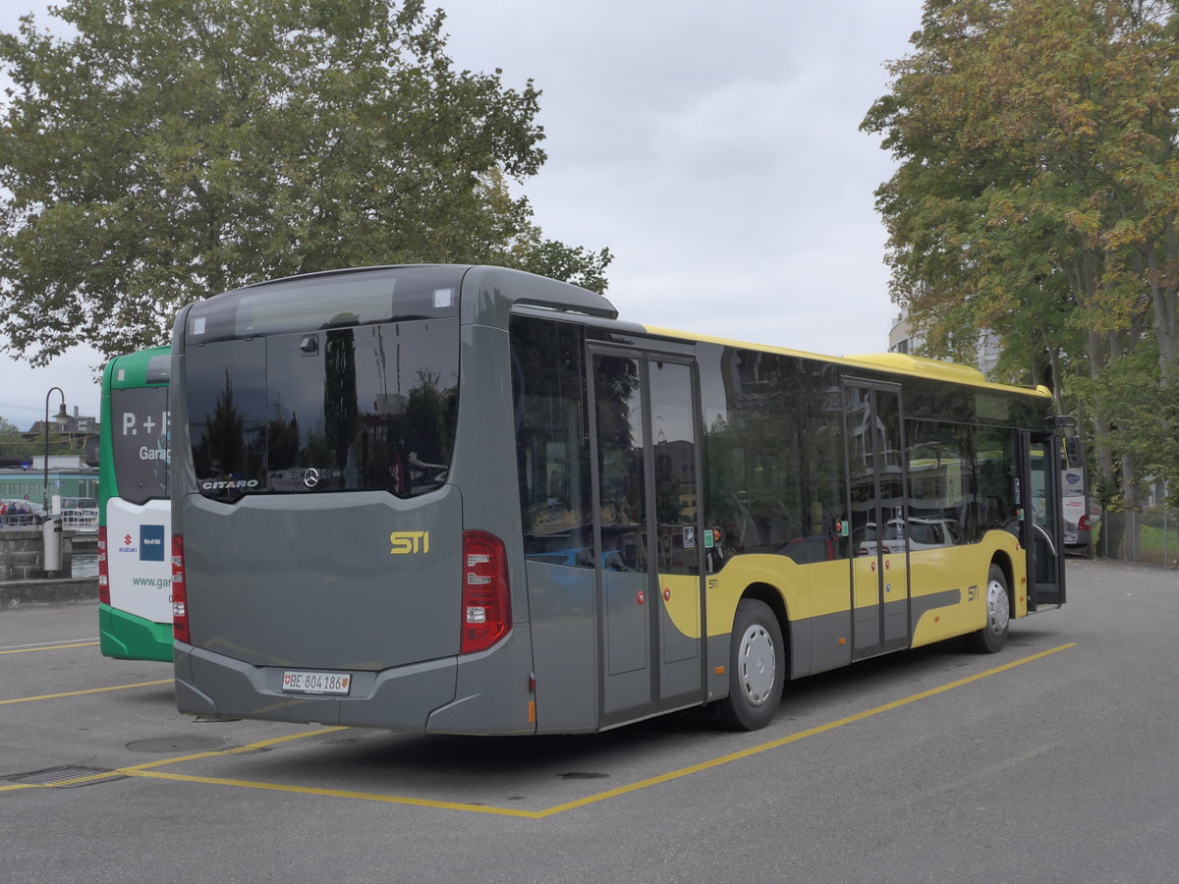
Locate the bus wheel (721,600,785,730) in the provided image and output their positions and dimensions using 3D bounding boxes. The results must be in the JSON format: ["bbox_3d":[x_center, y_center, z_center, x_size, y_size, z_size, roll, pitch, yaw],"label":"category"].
[{"bbox_3d":[1.093,1.627,11.428,0.320,0.950,0.955,-3,-3,31],"label":"bus wheel"}]

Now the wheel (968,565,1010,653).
[{"bbox_3d":[4.169,1.745,16.462,0.300,0.945,0.950,-3,-3,31],"label":"wheel"}]

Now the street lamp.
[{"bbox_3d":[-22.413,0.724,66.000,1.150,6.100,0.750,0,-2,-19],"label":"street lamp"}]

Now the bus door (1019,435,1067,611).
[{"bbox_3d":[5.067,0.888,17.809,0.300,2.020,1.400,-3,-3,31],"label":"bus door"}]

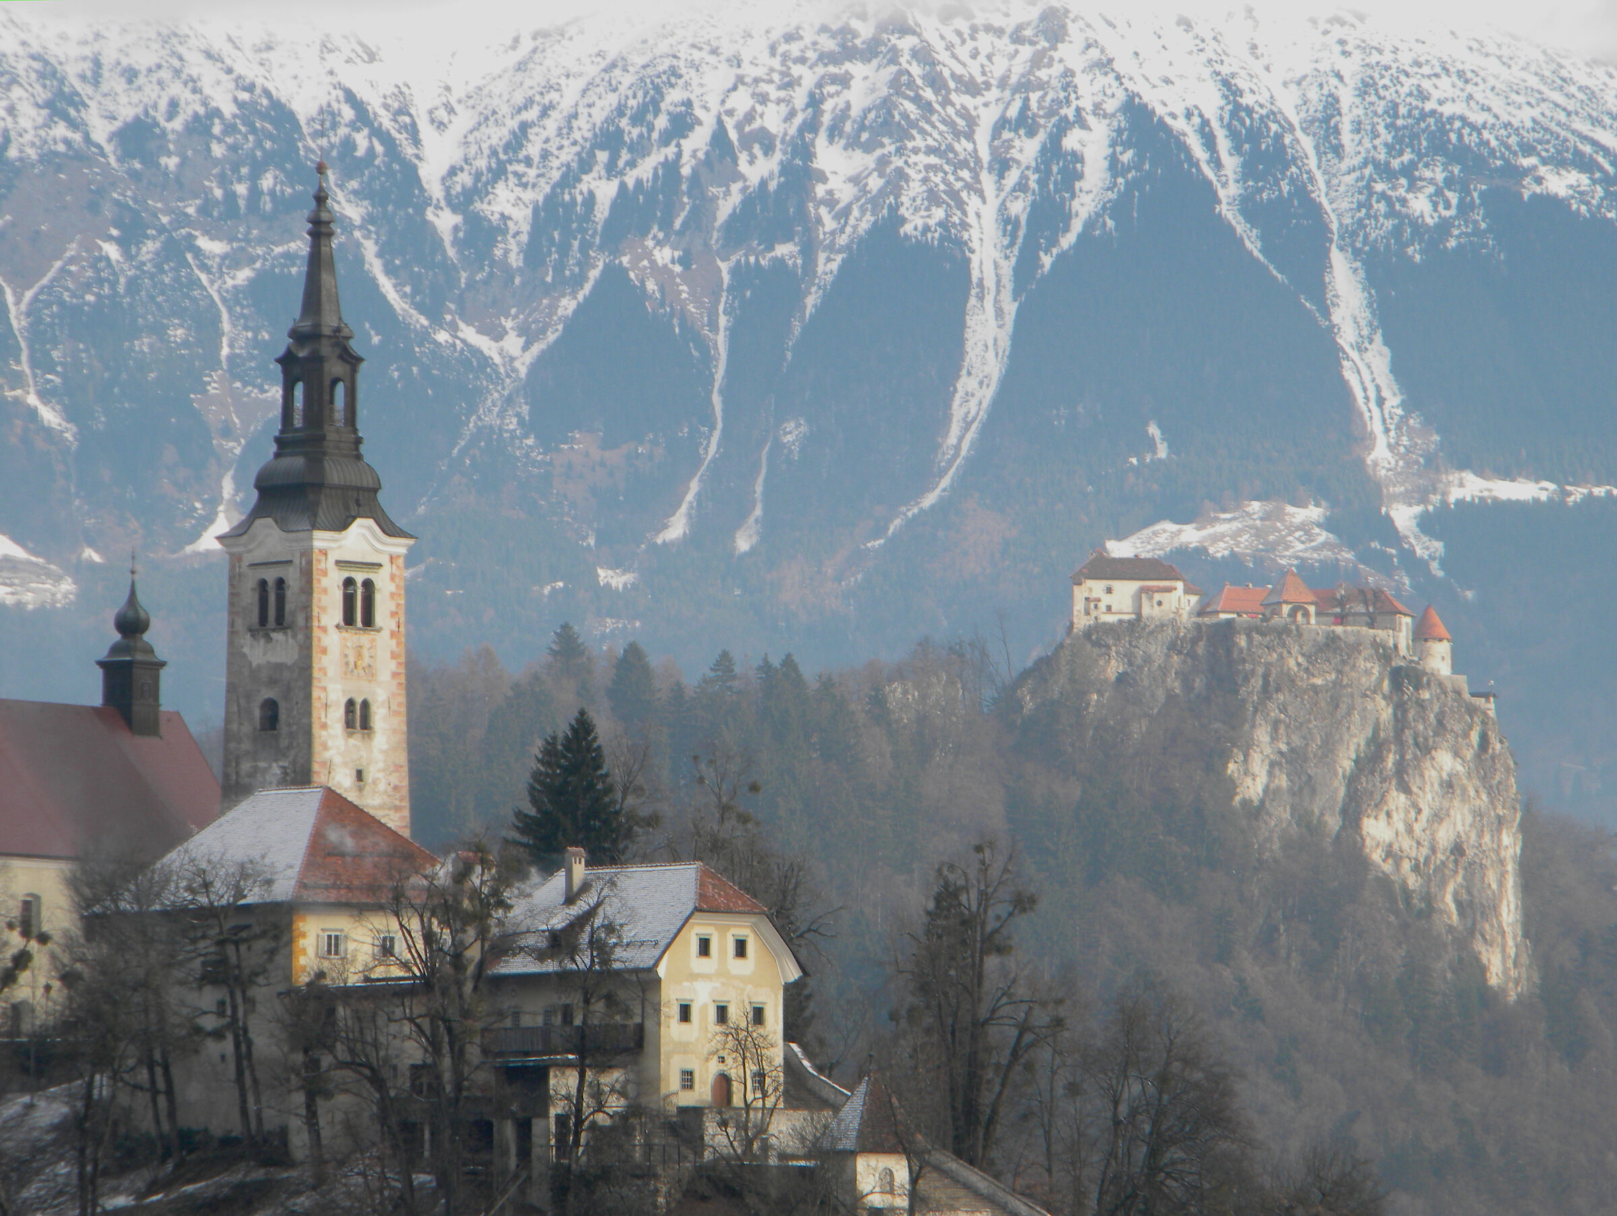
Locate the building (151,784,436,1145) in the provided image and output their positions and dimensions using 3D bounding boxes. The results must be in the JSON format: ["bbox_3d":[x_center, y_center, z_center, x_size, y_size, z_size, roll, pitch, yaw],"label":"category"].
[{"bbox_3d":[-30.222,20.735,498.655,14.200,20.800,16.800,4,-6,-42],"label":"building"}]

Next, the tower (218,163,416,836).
[{"bbox_3d":[-29.968,-1.655,521.136,8.700,51.000,8.700,4,-6,-42],"label":"tower"}]

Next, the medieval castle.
[{"bbox_3d":[92.195,4.803,1667.446,80.000,31.000,45.000,0,-4,-6],"label":"medieval castle"}]

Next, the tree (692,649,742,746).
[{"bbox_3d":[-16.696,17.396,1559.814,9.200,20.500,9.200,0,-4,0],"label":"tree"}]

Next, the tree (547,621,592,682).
[{"bbox_3d":[-44.864,11.222,1599.332,8.300,17.500,8.300,0,-4,0],"label":"tree"}]

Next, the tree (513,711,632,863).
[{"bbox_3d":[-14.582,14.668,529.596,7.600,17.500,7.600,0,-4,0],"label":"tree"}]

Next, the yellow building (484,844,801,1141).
[{"bbox_3d":[-9.453,22.093,494.416,12.000,16.600,14.600,4,-6,-42],"label":"yellow building"}]

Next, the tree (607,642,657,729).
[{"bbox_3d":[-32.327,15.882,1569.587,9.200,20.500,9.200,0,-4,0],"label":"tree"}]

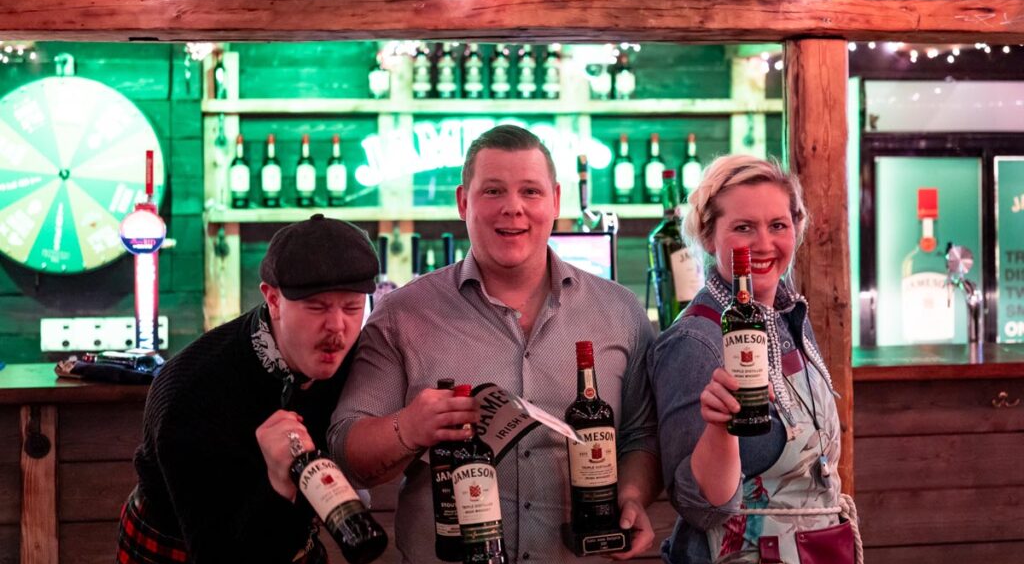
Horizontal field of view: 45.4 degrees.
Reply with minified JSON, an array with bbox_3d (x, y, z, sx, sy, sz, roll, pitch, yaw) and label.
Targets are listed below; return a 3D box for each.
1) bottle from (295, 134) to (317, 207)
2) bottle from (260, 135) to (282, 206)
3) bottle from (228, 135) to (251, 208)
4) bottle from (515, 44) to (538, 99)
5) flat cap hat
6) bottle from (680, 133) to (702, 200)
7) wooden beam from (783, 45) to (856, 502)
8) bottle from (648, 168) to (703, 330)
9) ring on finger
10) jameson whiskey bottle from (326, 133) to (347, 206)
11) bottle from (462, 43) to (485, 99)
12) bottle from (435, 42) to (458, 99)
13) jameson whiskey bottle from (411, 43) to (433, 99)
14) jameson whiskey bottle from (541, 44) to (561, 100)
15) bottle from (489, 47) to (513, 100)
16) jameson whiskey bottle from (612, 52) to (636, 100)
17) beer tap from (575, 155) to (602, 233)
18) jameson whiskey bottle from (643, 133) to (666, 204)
[{"bbox_3d":[-0.838,-0.449,4.958,0.077,0.297,0.077,-1,1,-6],"label":"bottle"},{"bbox_3d":[-0.966,-0.444,4.910,0.076,0.293,0.076,0,1,-7],"label":"bottle"},{"bbox_3d":[-1.098,-0.447,4.928,0.077,0.297,0.077,-1,1,-6],"label":"bottle"},{"bbox_3d":[0.059,-0.896,5.071,0.077,0.290,0.077,-1,1,-6],"label":"bottle"},{"bbox_3d":[-0.334,-0.046,2.120,0.200,0.125,0.255,-1,16,-22],"label":"flat cap hat"},{"bbox_3d":[0.749,-0.473,5.102,0.076,0.293,0.076,0,1,-5],"label":"bottle"},{"bbox_3d":[0.798,0.382,3.173,0.126,2.000,0.126,-1,1,-6],"label":"wooden beam"},{"bbox_3d":[0.437,-0.054,3.200,0.143,0.480,0.143,-6,-1,-37],"label":"bottle"},{"bbox_3d":[-0.374,0.281,2.120,0.027,0.036,0.025,-20,0,-3],"label":"ring on finger"},{"bbox_3d":[-0.708,-0.448,4.939,0.076,0.293,0.076,0,1,-7],"label":"jameson whiskey bottle"},{"bbox_3d":[-0.159,-0.892,5.045,0.077,0.290,0.077,-1,1,-6],"label":"bottle"},{"bbox_3d":[-0.265,-0.879,4.988,0.076,0.293,0.076,0,1,-5],"label":"bottle"},{"bbox_3d":[-0.374,-0.888,5.019,0.077,0.290,0.077,-1,1,-6],"label":"jameson whiskey bottle"},{"bbox_3d":[0.164,-0.898,5.084,0.077,0.290,0.077,-1,1,-6],"label":"jameson whiskey bottle"},{"bbox_3d":[-0.049,-0.894,5.058,0.077,0.290,0.077,-1,1,-6],"label":"bottle"},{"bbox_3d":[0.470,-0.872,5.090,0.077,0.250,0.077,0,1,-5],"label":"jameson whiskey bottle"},{"bbox_3d":[0.213,-0.241,3.400,0.095,0.235,0.050,0,1,35],"label":"beer tap"},{"bbox_3d":[0.597,-0.470,5.085,0.076,0.293,0.076,0,1,-5],"label":"jameson whiskey bottle"}]

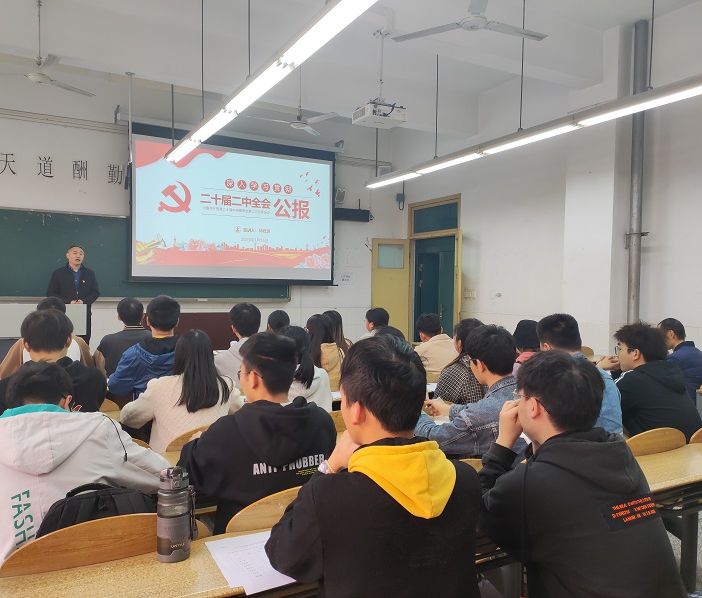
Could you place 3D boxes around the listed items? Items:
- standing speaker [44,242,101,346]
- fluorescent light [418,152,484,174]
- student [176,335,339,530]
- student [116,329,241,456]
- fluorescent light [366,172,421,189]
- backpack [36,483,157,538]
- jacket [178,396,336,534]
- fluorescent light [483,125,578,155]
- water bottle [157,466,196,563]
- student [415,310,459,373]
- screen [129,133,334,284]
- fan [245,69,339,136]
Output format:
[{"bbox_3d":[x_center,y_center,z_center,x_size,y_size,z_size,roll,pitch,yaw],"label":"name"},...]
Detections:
[{"bbox_3d":[-3.380,0.199,7.054,0.570,1.690,0.360,0,1,-34],"label":"standing speaker"},{"bbox_3d":[1.127,-1.596,6.728,0.140,0.090,1.210,0,1,-29],"label":"fluorescent light"},{"bbox_3d":[-0.294,0.737,1.914,0.540,1.244,0.690,0,1,-36],"label":"student"},{"bbox_3d":[-0.794,0.745,2.647,0.500,1.230,0.720,0,1,-29],"label":"student"},{"bbox_3d":[0.594,-1.672,7.992,0.180,0.090,1.240,0,1,-29],"label":"fluorescent light"},{"bbox_3d":[-0.650,0.717,1.547,0.330,0.450,0.200,0,1,-29],"label":"backpack"},{"bbox_3d":[-0.303,0.607,1.851,0.470,0.600,0.430,0,1,-29],"label":"jacket"},{"bbox_3d":[1.715,-1.565,5.659,0.140,0.090,1.210,0,1,-29],"label":"fluorescent light"},{"bbox_3d":[-0.436,0.529,1.437,0.088,0.217,0.083,0,1,-25],"label":"water bottle"},{"bbox_3d":[0.523,0.725,4.434,0.500,1.250,0.720,0,1,-29],"label":"student"},{"bbox_3d":[-1.679,-1.263,8.764,3.125,1.997,0.060,0,1,-29],"label":"screen"},{"bbox_3d":[-0.670,-2.549,7.162,1.270,0.850,1.270,0,1,-29],"label":"fan"}]

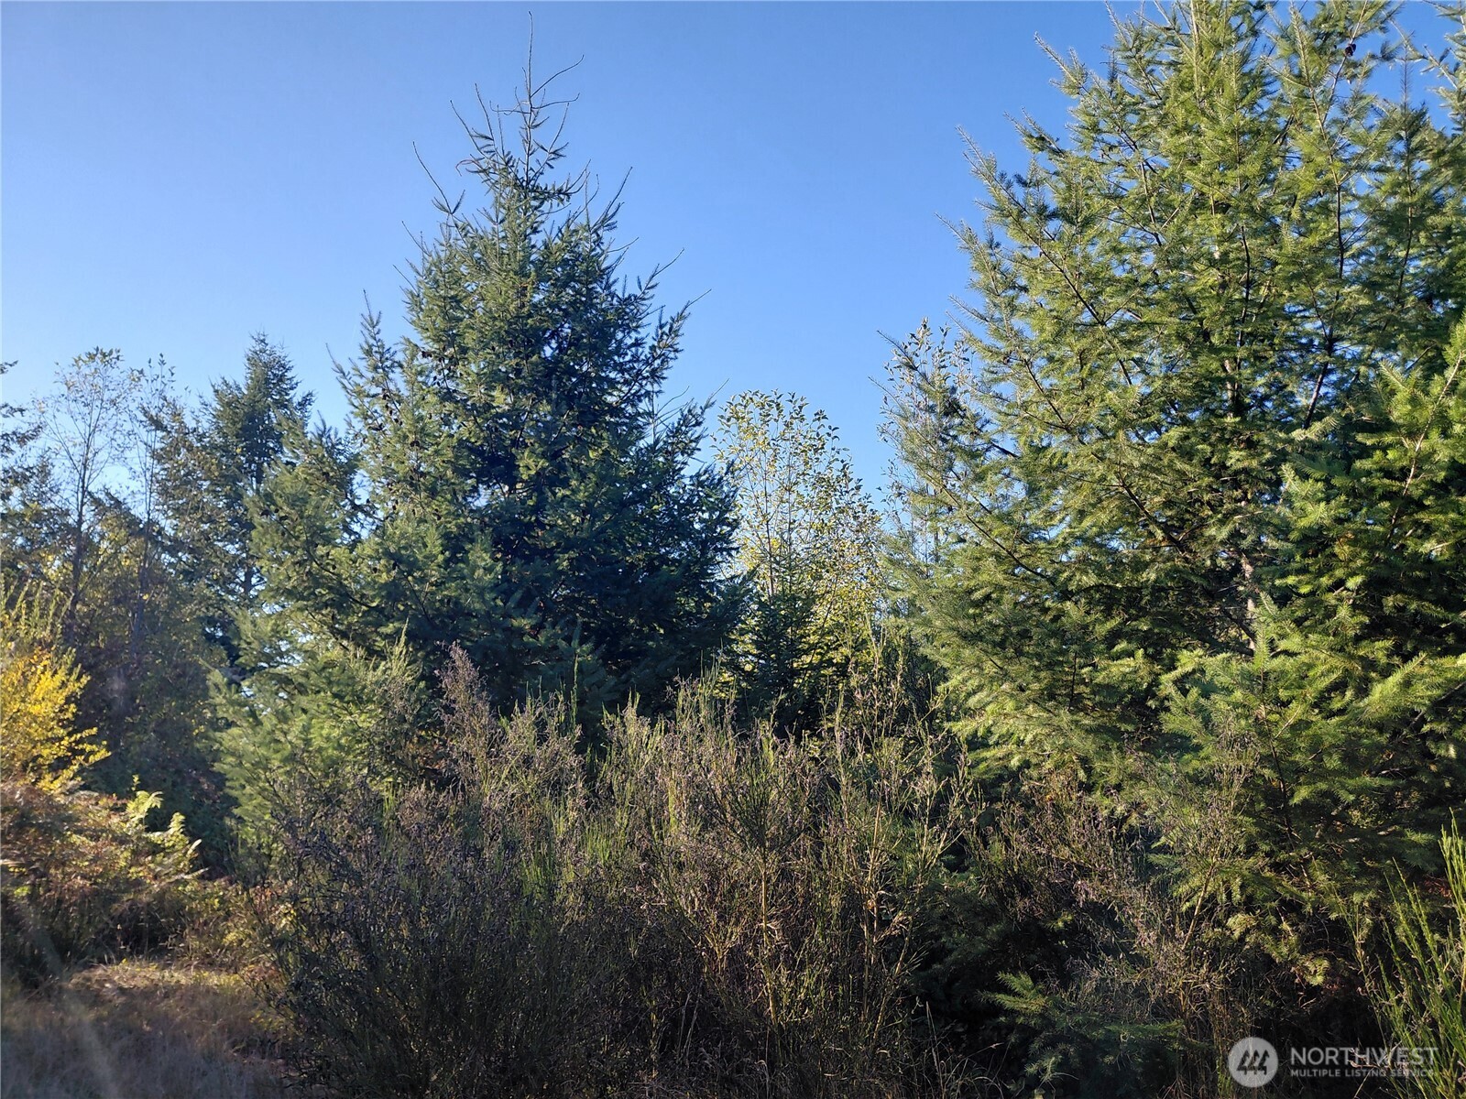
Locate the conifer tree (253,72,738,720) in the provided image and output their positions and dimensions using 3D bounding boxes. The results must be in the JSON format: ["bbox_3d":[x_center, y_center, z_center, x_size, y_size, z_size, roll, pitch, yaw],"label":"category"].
[{"bbox_3d":[-2.775,-1.718,12.603,5.600,8.990,5.200,0,-7,0],"label":"conifer tree"}]

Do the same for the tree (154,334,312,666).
[{"bbox_3d":[-11.874,-0.610,25.263,3.900,9.330,3.900,0,-7,0],"label":"tree"}]

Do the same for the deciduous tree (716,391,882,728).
[{"bbox_3d":[0.924,0.399,14.862,2.500,5.390,2.400,0,-7,0],"label":"deciduous tree"}]

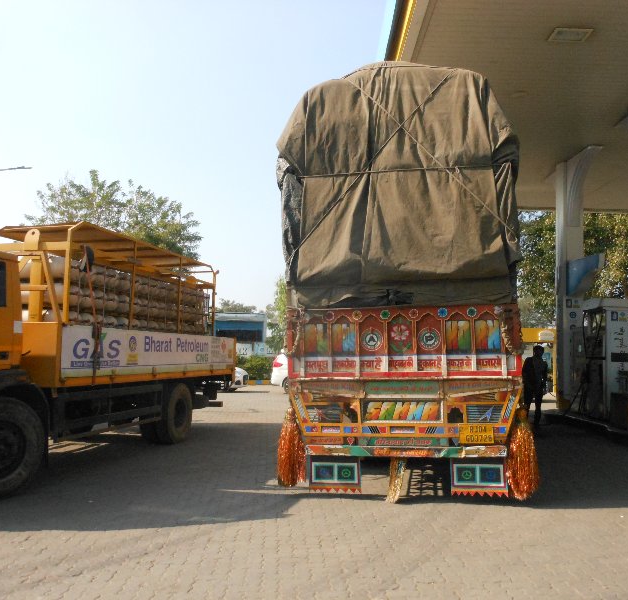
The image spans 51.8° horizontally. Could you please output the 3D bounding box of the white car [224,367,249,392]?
[{"bbox_3d":[-4.394,2.560,23.900,4.100,1.500,1.720,0,-4,18],"label":"white car"}]

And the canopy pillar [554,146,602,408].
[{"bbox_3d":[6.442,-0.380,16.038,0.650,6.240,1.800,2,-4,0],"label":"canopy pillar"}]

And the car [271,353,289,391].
[{"bbox_3d":[0.583,2.672,23.664,4.000,1.520,1.720,1,-4,3],"label":"car"}]

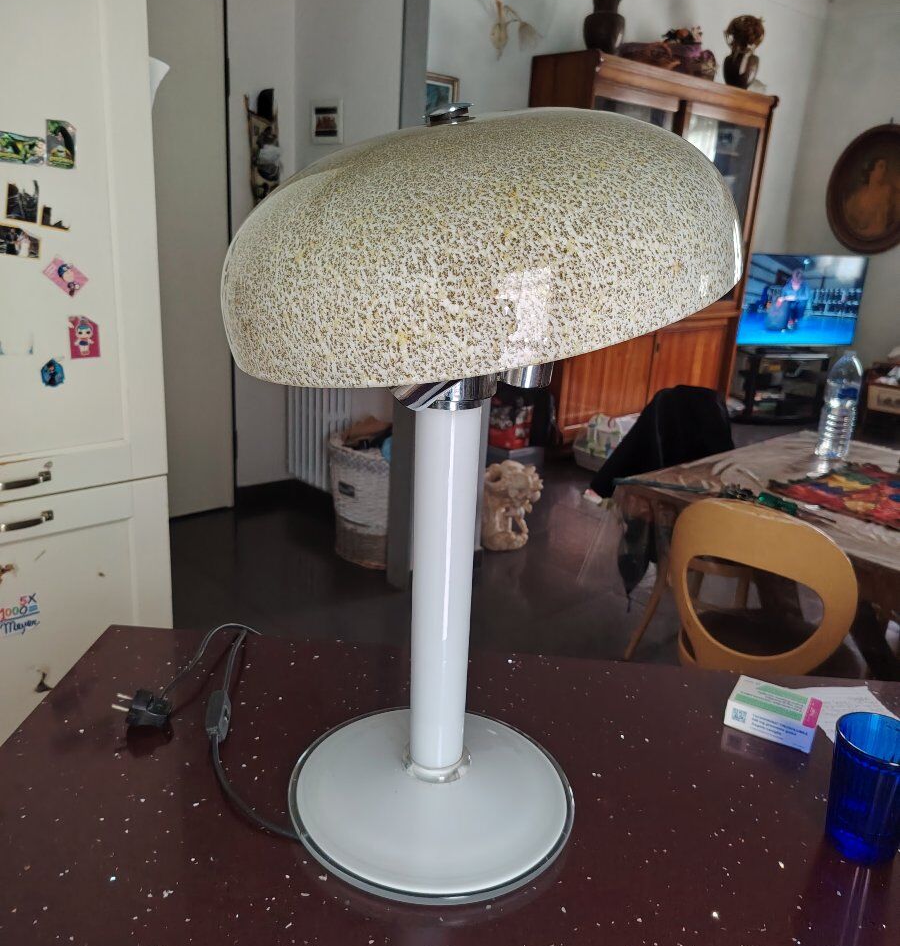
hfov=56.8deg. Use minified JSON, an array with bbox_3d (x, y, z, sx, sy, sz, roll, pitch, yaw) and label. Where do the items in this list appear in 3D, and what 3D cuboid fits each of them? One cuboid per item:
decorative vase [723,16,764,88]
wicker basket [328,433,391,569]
[{"bbox_3d":[2.075,-2.928,5.828,0.275,0.500,0.275,-11,22,-38],"label":"decorative vase"},{"bbox_3d":[-0.266,0.096,3.428,0.420,0.480,0.420,3,17,-1],"label":"wicker basket"}]

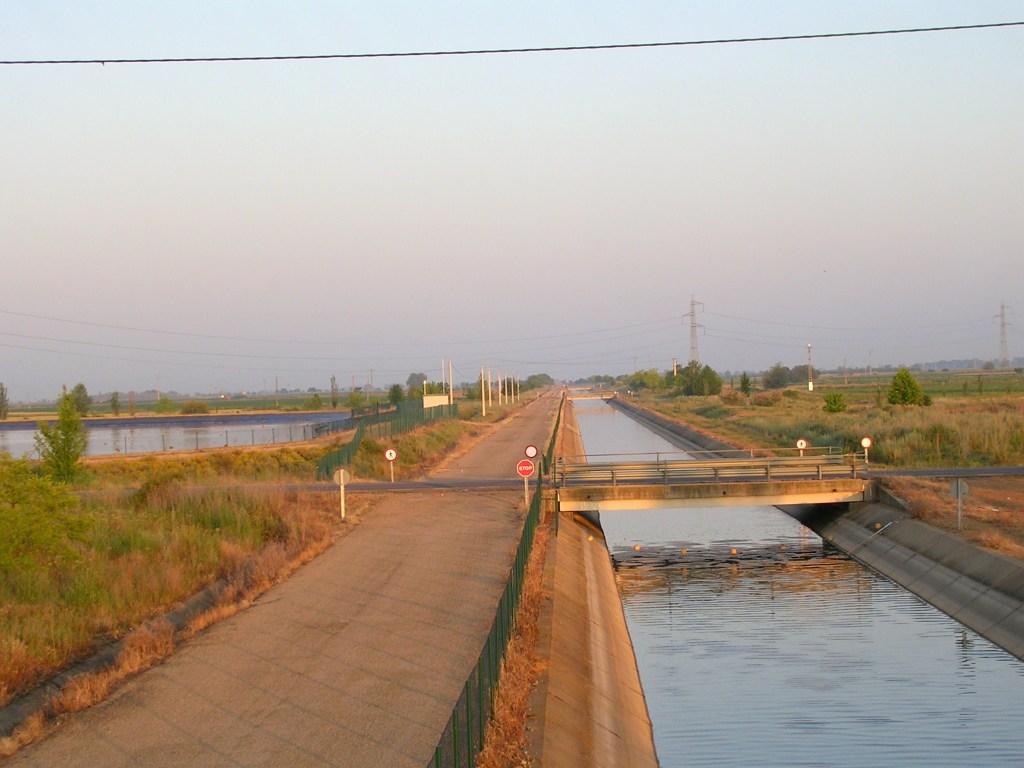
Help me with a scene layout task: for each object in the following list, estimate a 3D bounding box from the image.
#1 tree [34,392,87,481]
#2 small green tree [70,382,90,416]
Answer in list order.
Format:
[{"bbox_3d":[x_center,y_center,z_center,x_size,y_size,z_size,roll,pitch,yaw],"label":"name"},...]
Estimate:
[{"bbox_3d":[-22.750,2.727,121.000,2.700,4.650,2.600,-2,0,0],"label":"tree"},{"bbox_3d":[-75.635,2.752,420.000,3.700,6.000,3.600,-2,0,0],"label":"small green tree"}]

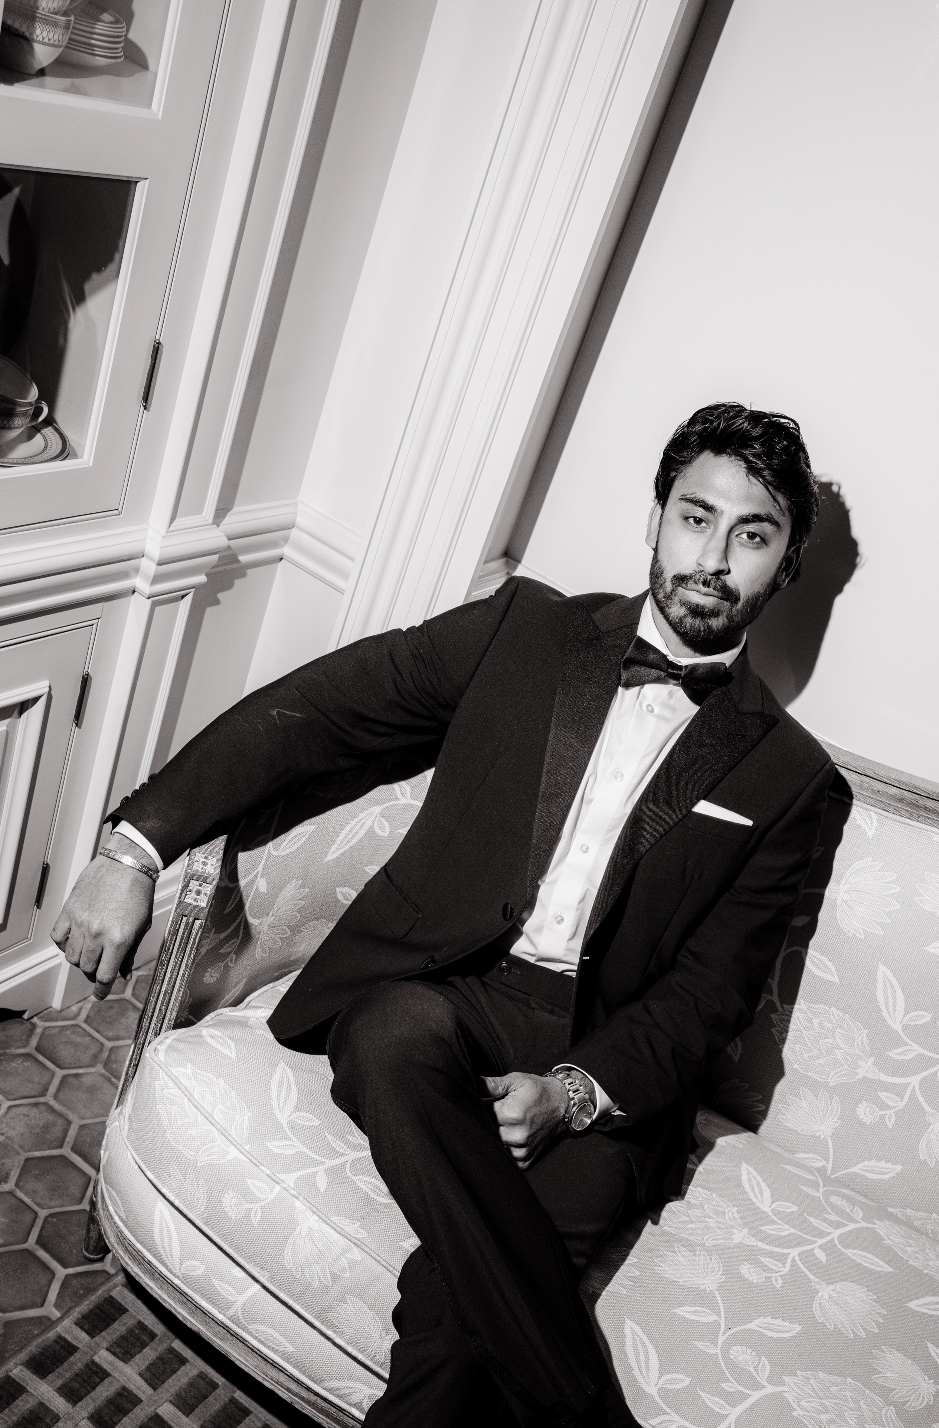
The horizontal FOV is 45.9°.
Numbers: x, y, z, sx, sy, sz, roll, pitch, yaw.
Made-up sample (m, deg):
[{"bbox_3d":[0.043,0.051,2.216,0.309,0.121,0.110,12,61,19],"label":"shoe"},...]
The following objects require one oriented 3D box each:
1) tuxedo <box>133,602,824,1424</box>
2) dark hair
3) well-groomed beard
[{"bbox_3d":[-0.015,0.327,1.386,0.690,0.890,0.660,29,26,16],"label":"tuxedo"},{"bbox_3d":[0.307,-0.253,1.270,0.175,0.175,0.210,20,13,9],"label":"dark hair"},{"bbox_3d":[0.262,-0.130,1.225,0.140,0.100,0.110,20,13,9],"label":"well-groomed beard"}]

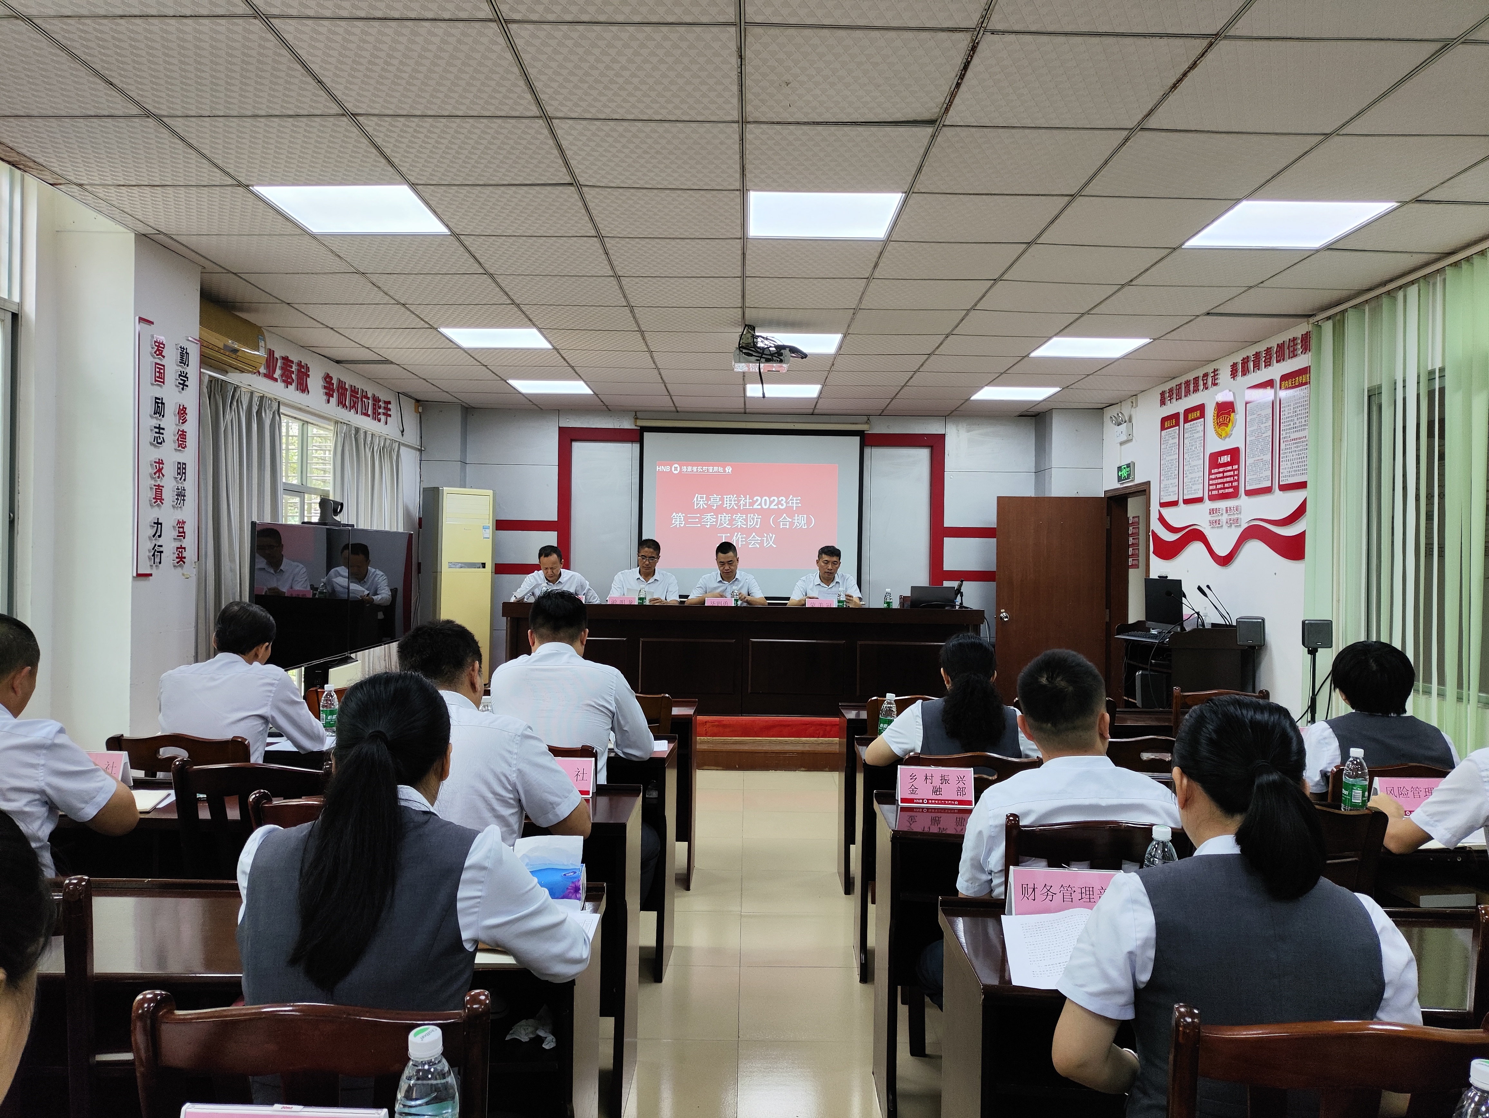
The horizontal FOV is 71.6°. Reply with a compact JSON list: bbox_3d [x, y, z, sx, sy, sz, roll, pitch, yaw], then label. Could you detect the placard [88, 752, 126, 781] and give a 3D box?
[{"bbox_3d":[-1.830,0.587,2.877,0.210,0.106,0.080,1,0,0],"label":"placard"}]

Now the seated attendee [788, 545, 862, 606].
[{"bbox_3d":[0.635,0.539,8.214,0.560,1.302,0.650,1,0,0],"label":"seated attendee"}]

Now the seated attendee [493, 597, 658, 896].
[{"bbox_3d":[-0.545,0.769,3.370,0.540,1.300,0.700,1,0,0],"label":"seated attendee"}]

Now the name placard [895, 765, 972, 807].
[{"bbox_3d":[0.525,0.622,2.847,0.207,0.104,0.075,1,0,3],"label":"name placard"}]

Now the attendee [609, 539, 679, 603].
[{"bbox_3d":[-0.829,0.502,8.497,0.570,1.330,0.800,1,0,0],"label":"attendee"}]

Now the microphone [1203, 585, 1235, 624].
[{"bbox_3d":[2.903,0.291,6.300,0.180,0.270,0.050,1,0,-9],"label":"microphone"}]

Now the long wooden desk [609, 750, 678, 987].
[{"bbox_3d":[-1.197,1.063,3.786,1.850,0.806,0.360,1,0,0],"label":"long wooden desk"}]

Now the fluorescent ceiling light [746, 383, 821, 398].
[{"bbox_3d":[0.304,-1.314,8.010,0.600,0.050,0.585,1,0,0],"label":"fluorescent ceiling light"}]

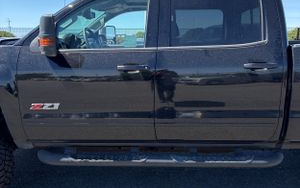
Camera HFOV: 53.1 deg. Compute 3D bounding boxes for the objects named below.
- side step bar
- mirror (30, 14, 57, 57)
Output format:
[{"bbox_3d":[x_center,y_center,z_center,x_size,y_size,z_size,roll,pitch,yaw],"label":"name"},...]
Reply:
[{"bbox_3d":[0.068,0.578,2.737,2.195,0.105,0.200,0,10,1],"label":"side step bar"},{"bbox_3d":[-0.828,-0.457,2.376,0.260,0.310,0.350,0,10,1],"label":"mirror"}]

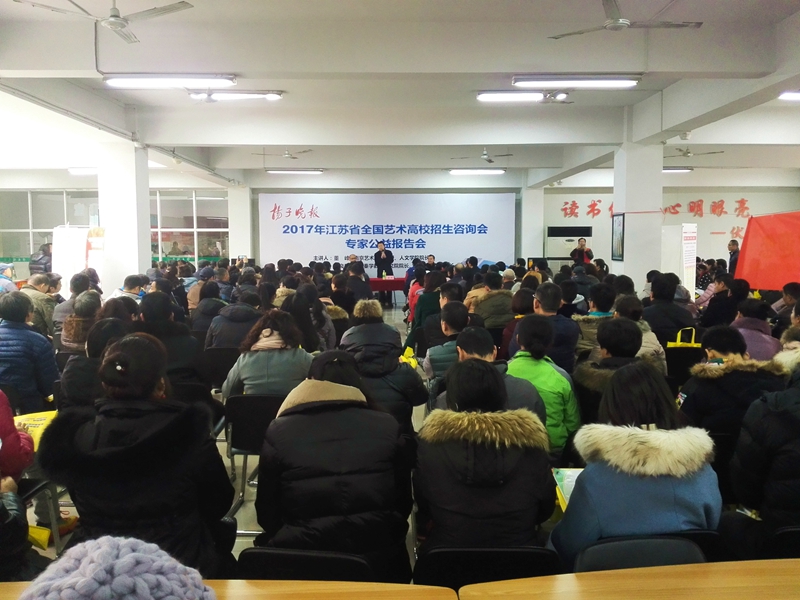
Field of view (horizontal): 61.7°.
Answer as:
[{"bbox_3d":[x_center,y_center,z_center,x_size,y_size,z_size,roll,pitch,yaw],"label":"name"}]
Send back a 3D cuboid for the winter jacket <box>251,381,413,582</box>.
[{"bbox_3d":[-0.226,0.600,2.280,0.540,0.700,0.420,0,5,5],"label":"winter jacket"}]

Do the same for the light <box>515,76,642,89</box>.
[{"bbox_3d":[1.722,-2.109,6.500,1.270,0.090,0.140,0,5,-1],"label":"light"}]

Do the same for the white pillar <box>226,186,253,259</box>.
[{"bbox_3d":[-4.404,-1.528,18.675,0.600,3.220,0.550,0,5,-1],"label":"white pillar"}]

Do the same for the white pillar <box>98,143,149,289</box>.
[{"bbox_3d":[-4.361,-0.865,10.690,0.580,3.220,0.580,0,5,-1],"label":"white pillar"}]

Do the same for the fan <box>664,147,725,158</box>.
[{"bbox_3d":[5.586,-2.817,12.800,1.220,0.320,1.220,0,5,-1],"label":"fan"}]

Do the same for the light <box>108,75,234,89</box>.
[{"bbox_3d":[-2.209,-2.098,6.437,1.270,0.100,0.120,0,5,-1],"label":"light"}]

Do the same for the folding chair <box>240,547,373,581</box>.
[{"bbox_3d":[-0.243,1.073,2.130,0.440,0.790,0.480,0,5,6],"label":"folding chair"}]

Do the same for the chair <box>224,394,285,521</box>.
[{"bbox_3d":[-0.749,0.877,3.970,0.460,0.780,0.500,0,5,-1],"label":"chair"}]

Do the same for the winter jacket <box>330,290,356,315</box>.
[{"bbox_3d":[-0.728,0.159,8.635,0.490,0.620,0.420,0,5,2],"label":"winter jacket"}]

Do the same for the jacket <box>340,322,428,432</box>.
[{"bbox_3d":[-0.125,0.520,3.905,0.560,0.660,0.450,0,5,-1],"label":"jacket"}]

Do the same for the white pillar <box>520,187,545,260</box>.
[{"bbox_3d":[3.477,-1.392,17.588,0.550,3.150,0.550,0,5,-1],"label":"white pillar"}]

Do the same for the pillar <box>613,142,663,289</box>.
[{"bbox_3d":[3.743,-0.845,10.612,0.570,3.150,0.560,0,5,-1],"label":"pillar"}]

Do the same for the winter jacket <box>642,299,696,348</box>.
[{"bbox_3d":[2.208,0.331,5.532,0.460,0.620,0.360,0,5,-1],"label":"winter jacket"}]

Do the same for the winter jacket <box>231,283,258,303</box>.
[{"bbox_3d":[-2.434,-0.015,10.492,0.460,0.560,0.380,0,5,-1],"label":"winter jacket"}]

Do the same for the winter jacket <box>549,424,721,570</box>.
[{"bbox_3d":[0.768,0.653,2.252,0.540,0.580,0.420,0,5,-1],"label":"winter jacket"}]

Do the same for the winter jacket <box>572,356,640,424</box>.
[{"bbox_3d":[1.126,0.568,3.422,0.490,0.660,0.430,0,5,-5],"label":"winter jacket"}]

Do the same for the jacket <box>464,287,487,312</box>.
[{"bbox_3d":[1.020,0.083,8.600,0.460,0.600,0.400,0,5,-1],"label":"jacket"}]

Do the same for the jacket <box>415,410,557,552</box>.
[{"bbox_3d":[0.284,0.643,2.250,0.490,0.660,0.420,0,5,-1],"label":"jacket"}]

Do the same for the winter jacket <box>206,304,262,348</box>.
[{"bbox_3d":[-1.408,0.364,5.700,0.520,0.650,0.400,0,5,4],"label":"winter jacket"}]

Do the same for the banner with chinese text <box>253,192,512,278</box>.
[{"bbox_3d":[-0.349,-1.419,17.741,6.800,2.900,0.060,0,5,-1],"label":"banner with chinese text"}]

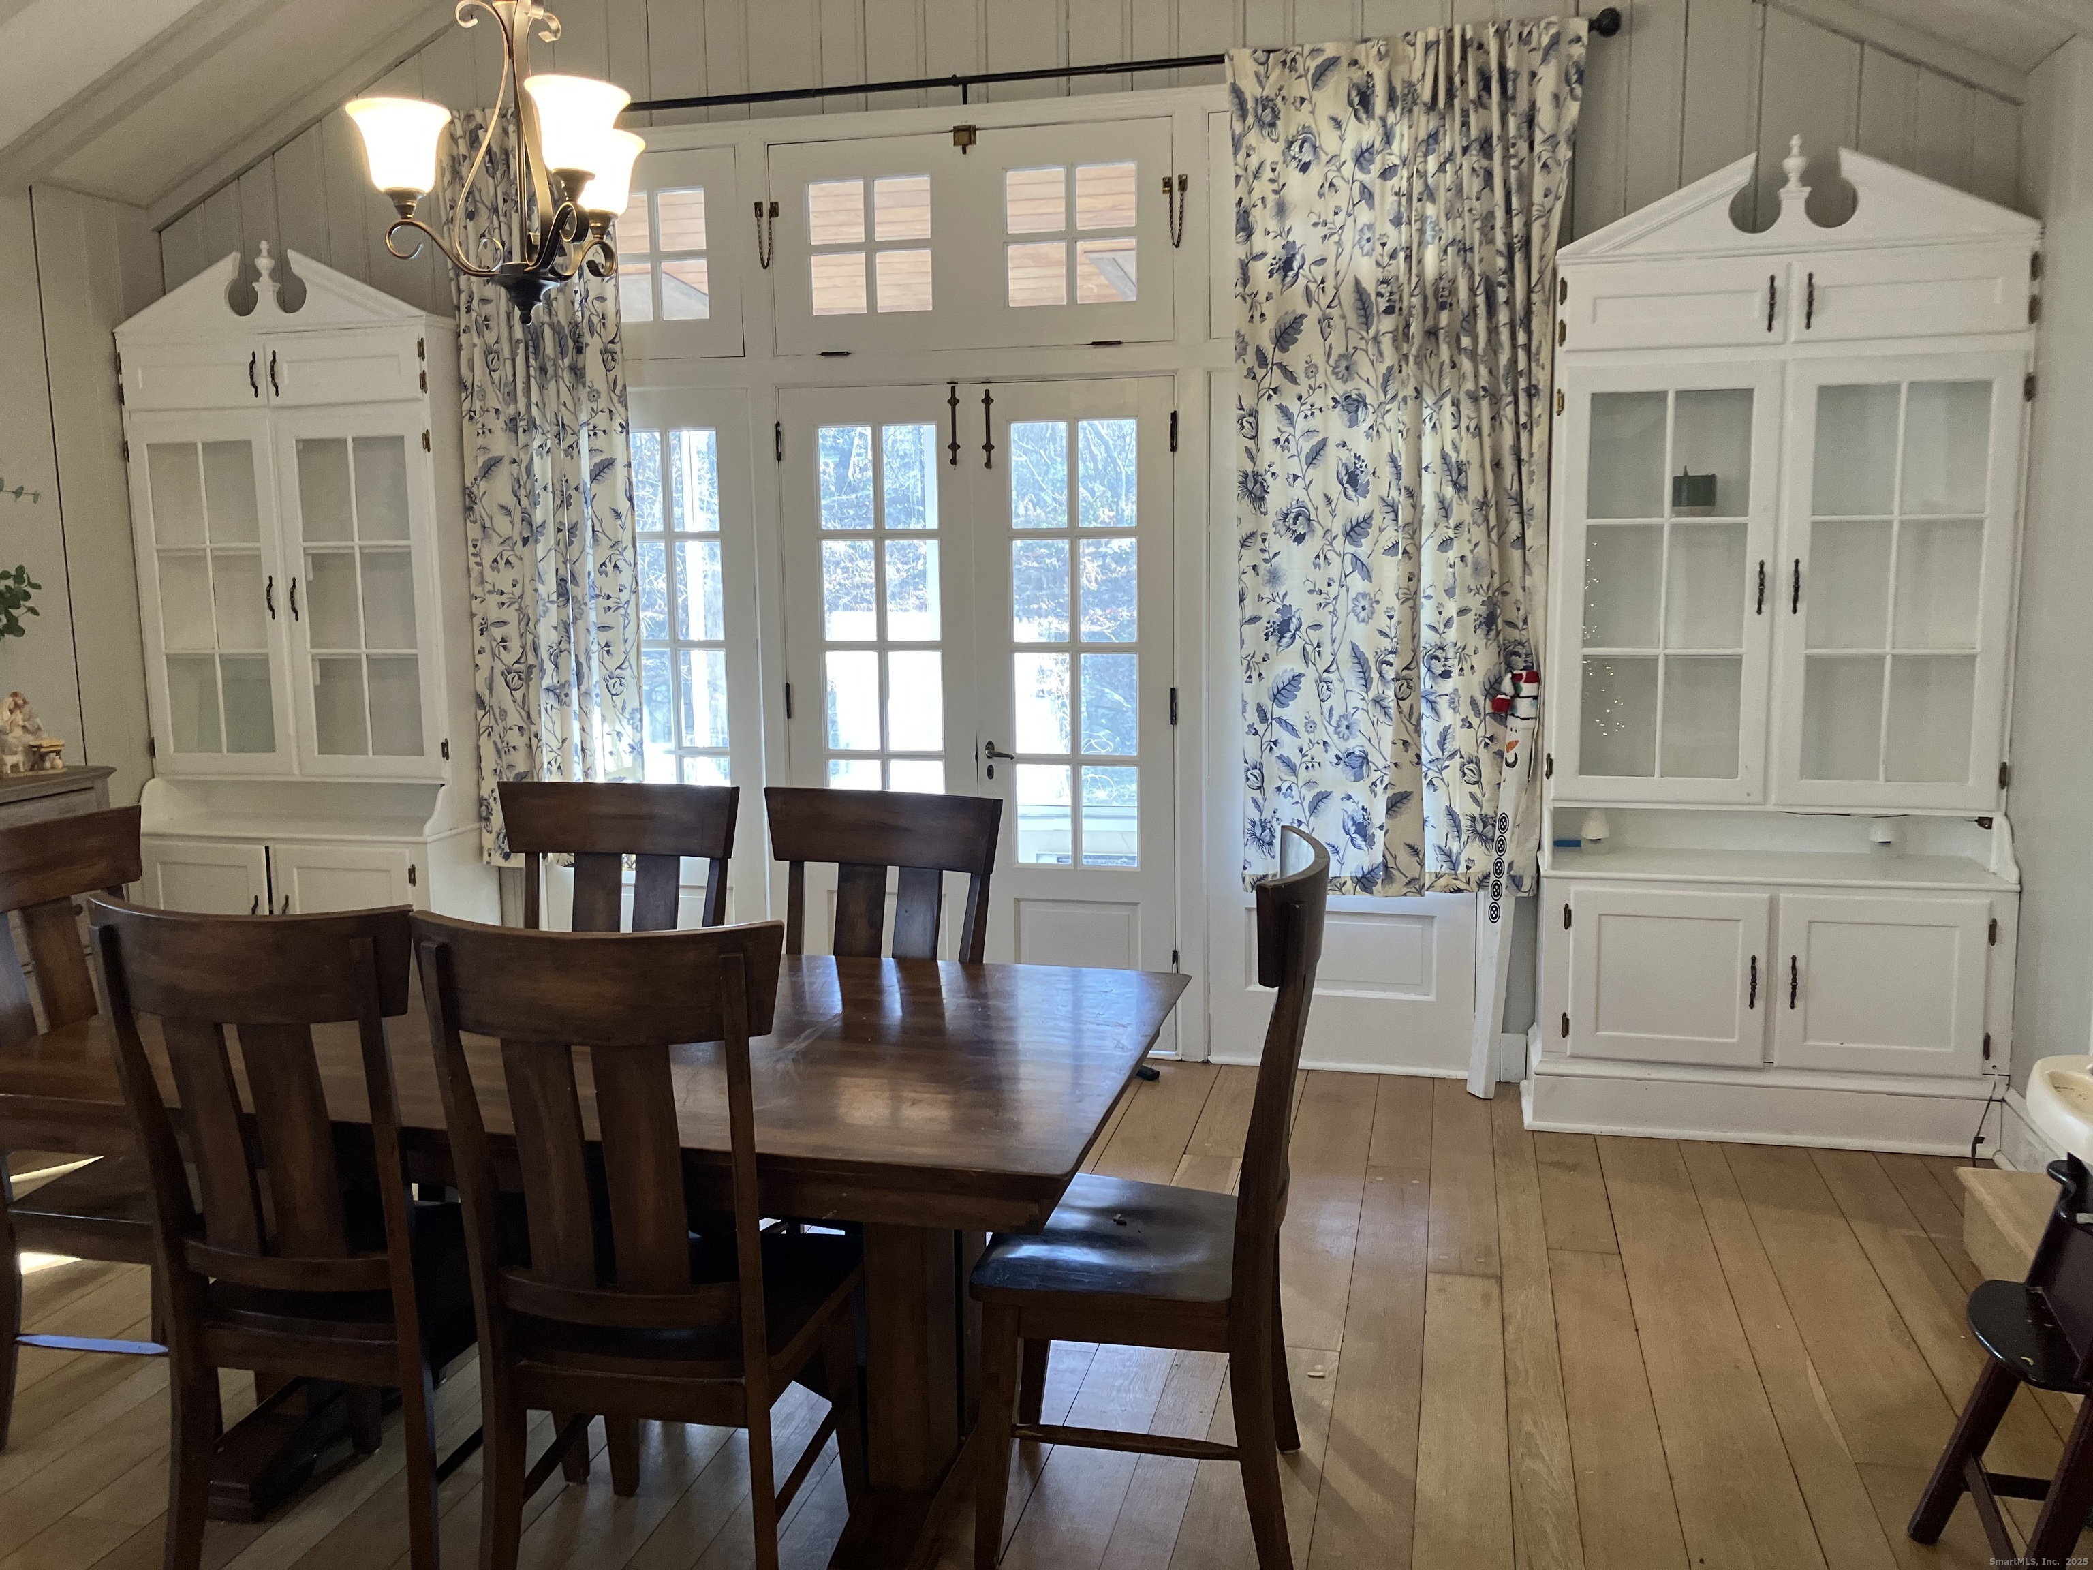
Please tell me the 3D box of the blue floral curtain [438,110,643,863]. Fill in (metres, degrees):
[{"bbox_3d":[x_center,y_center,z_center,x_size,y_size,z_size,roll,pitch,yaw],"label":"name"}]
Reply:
[{"bbox_3d":[-1.557,-0.898,5.307,0.650,2.350,0.110,1,9,14],"label":"blue floral curtain"}]

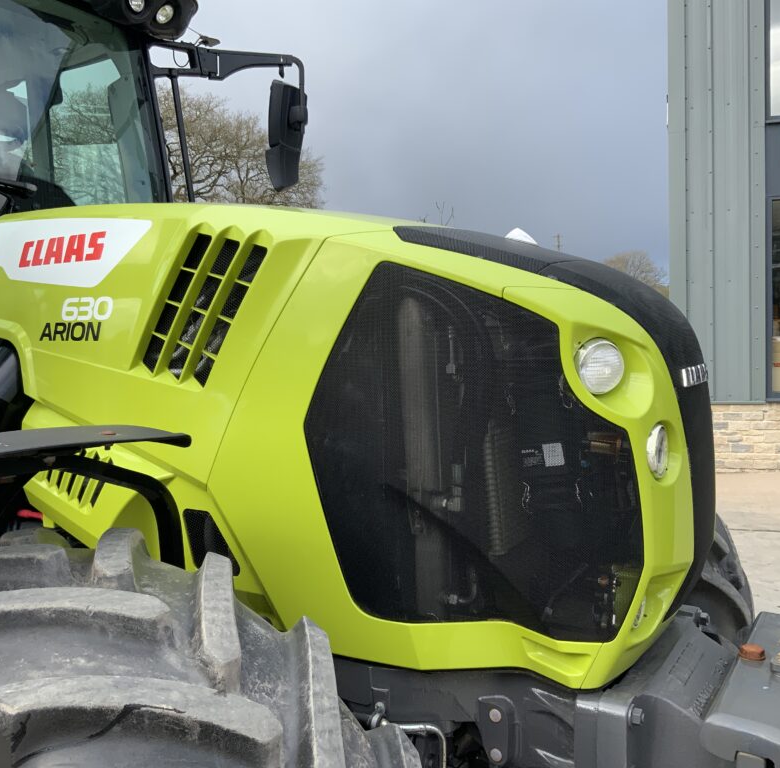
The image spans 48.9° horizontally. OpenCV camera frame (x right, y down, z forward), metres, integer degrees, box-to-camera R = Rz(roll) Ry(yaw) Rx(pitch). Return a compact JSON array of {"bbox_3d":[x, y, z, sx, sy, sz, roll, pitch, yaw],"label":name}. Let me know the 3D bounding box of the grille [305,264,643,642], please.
[{"bbox_3d":[0.124,0.097,1.500,0.620,0.640,0.080,0,-1,25],"label":"grille"}]

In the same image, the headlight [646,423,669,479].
[{"bbox_3d":[0.422,0.107,1.388,0.045,0.090,0.088,-1,-1,32],"label":"headlight"}]

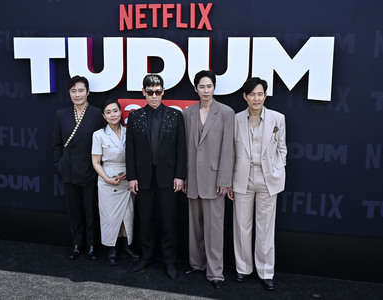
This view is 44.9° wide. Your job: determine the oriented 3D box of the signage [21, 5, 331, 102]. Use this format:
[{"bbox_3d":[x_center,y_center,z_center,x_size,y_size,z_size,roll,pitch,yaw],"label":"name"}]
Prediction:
[{"bbox_3d":[-0.259,-0.909,4.281,3.016,0.821,0.120,3,9,13],"label":"signage"}]

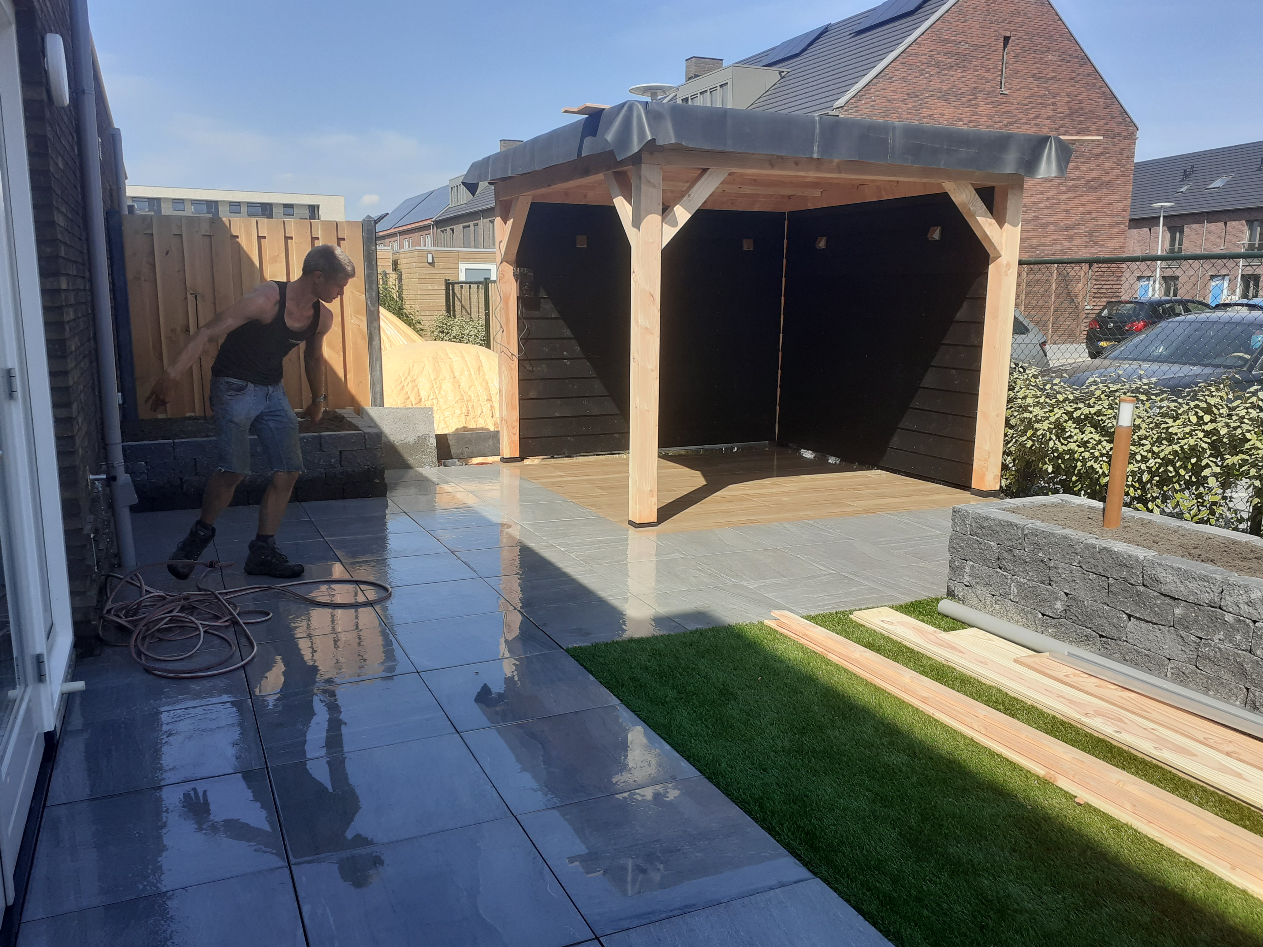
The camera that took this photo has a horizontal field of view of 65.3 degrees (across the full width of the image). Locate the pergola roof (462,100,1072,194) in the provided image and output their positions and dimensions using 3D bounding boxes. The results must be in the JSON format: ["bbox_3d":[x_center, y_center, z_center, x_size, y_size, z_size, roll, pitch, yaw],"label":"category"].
[{"bbox_3d":[0.831,-2.421,7.905,3.450,0.275,3.420,-4,11,-25],"label":"pergola roof"}]

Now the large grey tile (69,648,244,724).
[{"bbox_3d":[-1.784,0.803,3.744,0.600,0.030,0.600,-4,11,-25],"label":"large grey tile"}]

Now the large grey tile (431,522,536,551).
[{"bbox_3d":[-0.888,0.408,6.110,0.600,0.030,0.600,-4,11,-25],"label":"large grey tile"}]

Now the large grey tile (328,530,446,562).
[{"bbox_3d":[-1.447,0.445,5.866,0.598,0.030,0.598,-4,11,-24],"label":"large grey tile"}]

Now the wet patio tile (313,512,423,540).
[{"bbox_3d":[-1.700,0.350,6.405,0.598,0.030,0.598,-4,11,-24],"label":"wet patio tile"}]

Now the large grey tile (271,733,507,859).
[{"bbox_3d":[-0.730,0.955,2.926,0.598,0.030,0.598,-4,11,-24],"label":"large grey tile"}]

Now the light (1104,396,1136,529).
[{"bbox_3d":[2.226,-0.049,4.487,0.077,0.594,0.077,-4,11,-25],"label":"light"}]

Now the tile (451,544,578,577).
[{"bbox_3d":[-0.638,0.502,5.589,0.600,0.030,0.600,-4,11,-25],"label":"tile"}]

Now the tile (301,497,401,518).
[{"bbox_3d":[-1.963,0.257,6.940,0.600,0.030,0.600,-4,11,-25],"label":"tile"}]

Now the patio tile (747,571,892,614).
[{"bbox_3d":[0.974,0.621,5.029,0.600,0.030,0.600,-4,11,-25],"label":"patio tile"}]

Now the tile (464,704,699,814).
[{"bbox_3d":[-0.184,0.915,3.175,0.598,0.030,0.598,-4,11,-24],"label":"tile"}]

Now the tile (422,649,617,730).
[{"bbox_3d":[-0.433,0.826,3.731,0.600,0.030,0.600,-4,11,-25],"label":"tile"}]

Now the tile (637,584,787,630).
[{"bbox_3d":[0.403,0.647,4.750,0.600,0.030,0.600,-4,11,-25],"label":"tile"}]

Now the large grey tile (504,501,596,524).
[{"bbox_3d":[-0.615,0.272,6.905,0.600,0.030,0.600,-4,11,-25],"label":"large grey tile"}]

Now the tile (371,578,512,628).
[{"bbox_3d":[-0.942,0.633,4.790,0.598,0.030,0.598,-4,11,-24],"label":"tile"}]

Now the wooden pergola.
[{"bbox_3d":[0.822,-1.262,8.196,3.390,2.580,3.340,-4,11,-25],"label":"wooden pergola"}]

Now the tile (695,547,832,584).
[{"bbox_3d":[0.729,0.528,5.550,0.600,0.030,0.600,-4,11,-25],"label":"tile"}]

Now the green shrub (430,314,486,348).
[{"bbox_3d":[-2.360,-1.508,13.500,0.780,1.200,0.720,-4,11,-25],"label":"green shrub"}]

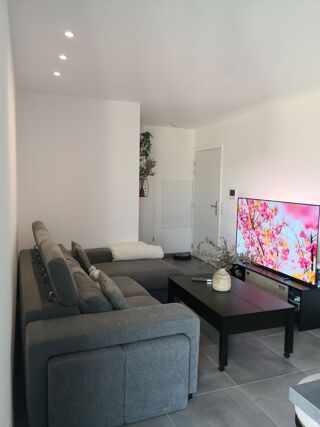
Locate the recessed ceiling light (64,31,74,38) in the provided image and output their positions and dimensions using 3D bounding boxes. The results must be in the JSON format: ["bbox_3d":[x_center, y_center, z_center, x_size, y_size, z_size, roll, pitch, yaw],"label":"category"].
[{"bbox_3d":[-0.684,-1.356,2.518,0.083,0.030,0.083,-1,5,-21],"label":"recessed ceiling light"}]

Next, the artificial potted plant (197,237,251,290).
[{"bbox_3d":[0.609,0.484,3.170,0.490,0.470,0.400,2,5,11],"label":"artificial potted plant"}]

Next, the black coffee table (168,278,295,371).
[{"bbox_3d":[0.602,0.942,3.146,0.681,0.439,1.114,-1,5,-21],"label":"black coffee table"}]

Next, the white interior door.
[{"bbox_3d":[0.870,-0.147,6.235,0.050,2.070,0.940,-1,5,-21],"label":"white interior door"}]

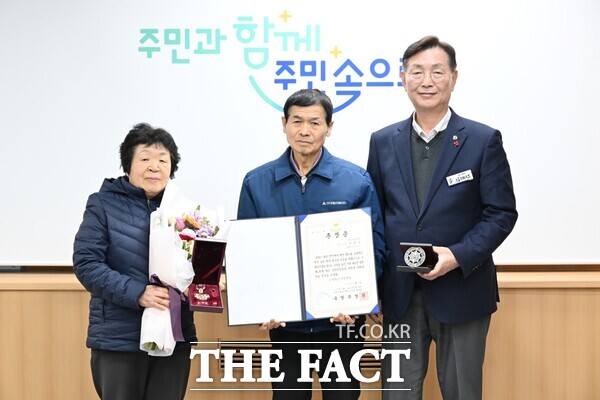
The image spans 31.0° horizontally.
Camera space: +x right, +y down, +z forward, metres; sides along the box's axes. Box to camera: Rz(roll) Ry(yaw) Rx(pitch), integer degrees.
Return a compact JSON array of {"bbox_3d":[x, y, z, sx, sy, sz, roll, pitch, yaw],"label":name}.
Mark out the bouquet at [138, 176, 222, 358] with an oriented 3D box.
[{"bbox_3d":[-0.384,0.220,3.400,0.250,0.555,0.200,14,-8,-19],"label":"bouquet"}]

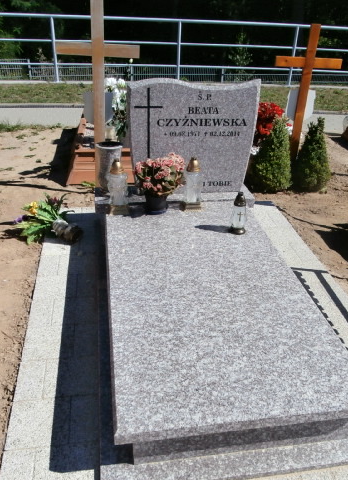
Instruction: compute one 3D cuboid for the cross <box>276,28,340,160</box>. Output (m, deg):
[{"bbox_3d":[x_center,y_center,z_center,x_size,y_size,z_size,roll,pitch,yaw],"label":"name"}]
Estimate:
[{"bbox_3d":[1.064,-1.099,3.614,0.540,1.190,0.080,-3,31,-9],"label":"cross"}]

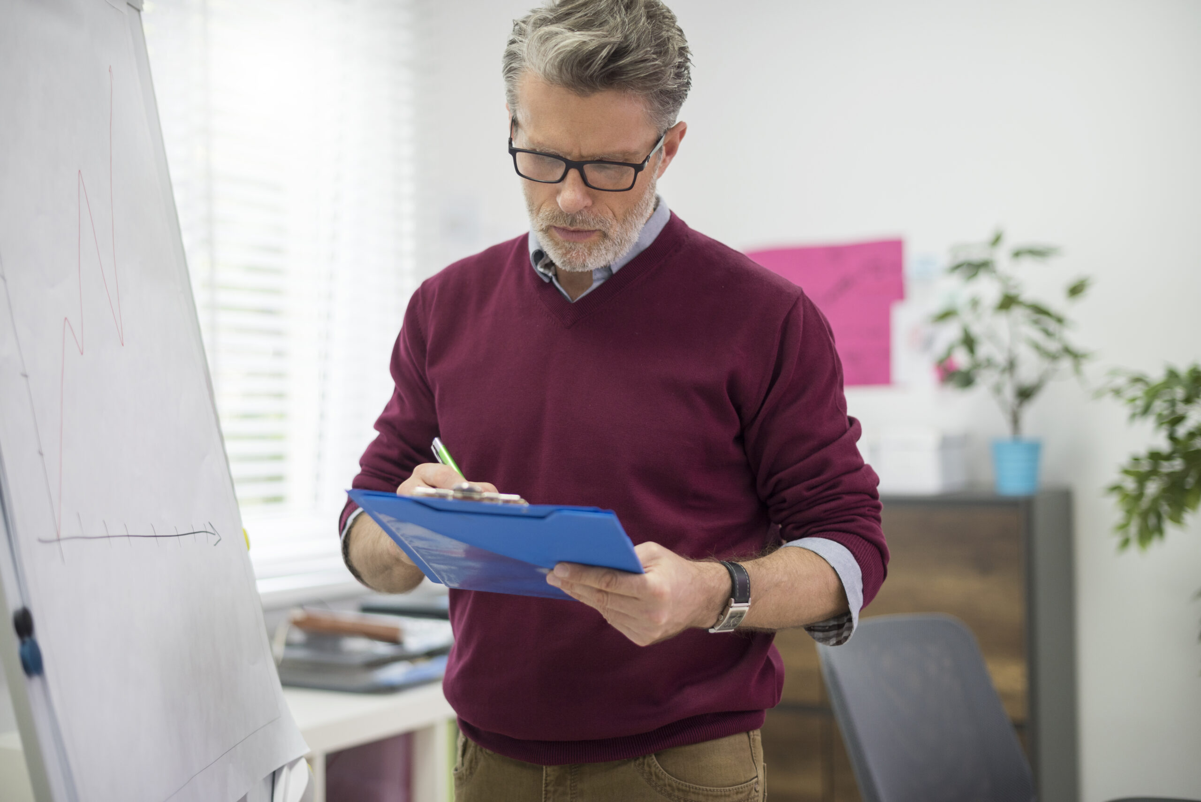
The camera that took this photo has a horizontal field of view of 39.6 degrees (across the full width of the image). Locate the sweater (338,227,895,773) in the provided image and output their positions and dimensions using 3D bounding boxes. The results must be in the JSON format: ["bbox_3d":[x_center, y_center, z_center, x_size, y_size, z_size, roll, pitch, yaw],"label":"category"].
[{"bbox_3d":[0.012,0.085,1.765,0.575,0.580,0.340,-1,0,24],"label":"sweater"}]

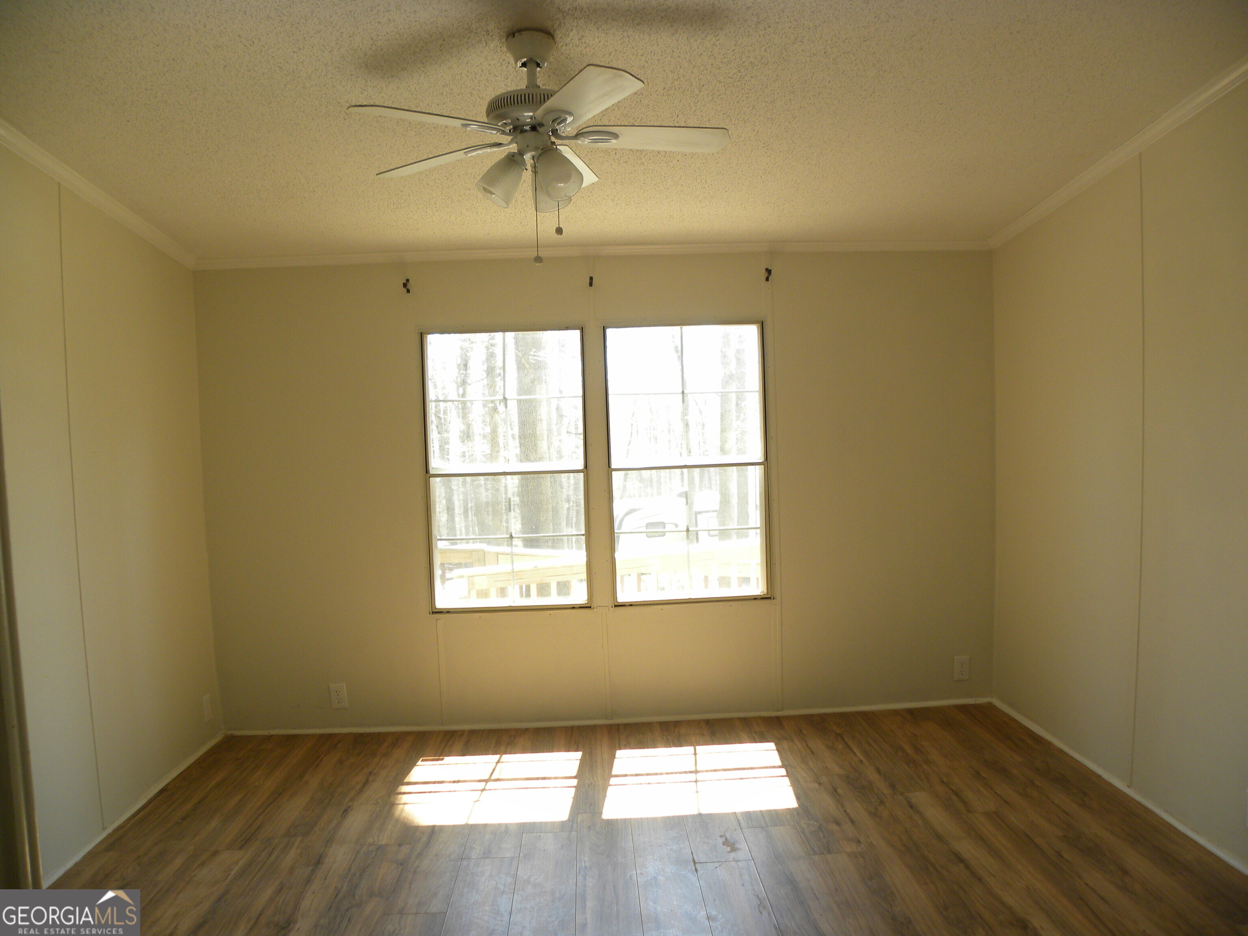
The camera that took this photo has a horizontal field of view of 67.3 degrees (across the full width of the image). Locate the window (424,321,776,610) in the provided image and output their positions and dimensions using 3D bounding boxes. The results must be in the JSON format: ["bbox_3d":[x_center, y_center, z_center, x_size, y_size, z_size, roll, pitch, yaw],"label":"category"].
[{"bbox_3d":[-0.120,-0.003,4.448,1.623,1.320,0.090,-2,4,-2],"label":"window"}]

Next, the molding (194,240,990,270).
[{"bbox_3d":[-0.115,-0.996,4.346,3.722,0.043,0.042,-2,4,-2],"label":"molding"}]

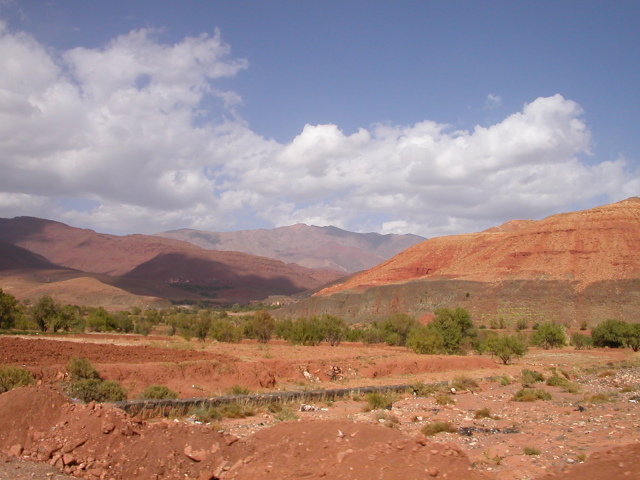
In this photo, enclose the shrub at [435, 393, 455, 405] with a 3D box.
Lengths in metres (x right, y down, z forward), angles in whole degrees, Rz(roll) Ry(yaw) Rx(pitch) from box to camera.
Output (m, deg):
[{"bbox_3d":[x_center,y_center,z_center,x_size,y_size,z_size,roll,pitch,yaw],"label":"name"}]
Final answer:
[{"bbox_3d":[5.443,6.929,29.906,0.874,0.525,0.779,0,-5,0],"label":"shrub"}]

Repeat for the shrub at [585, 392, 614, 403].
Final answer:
[{"bbox_3d":[12.000,6.740,29.373,1.309,0.347,1.178,0,-5,0],"label":"shrub"}]

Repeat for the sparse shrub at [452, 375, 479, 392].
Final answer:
[{"bbox_3d":[7.128,7.079,33.746,1.381,0.888,1.225,0,-5,0],"label":"sparse shrub"}]

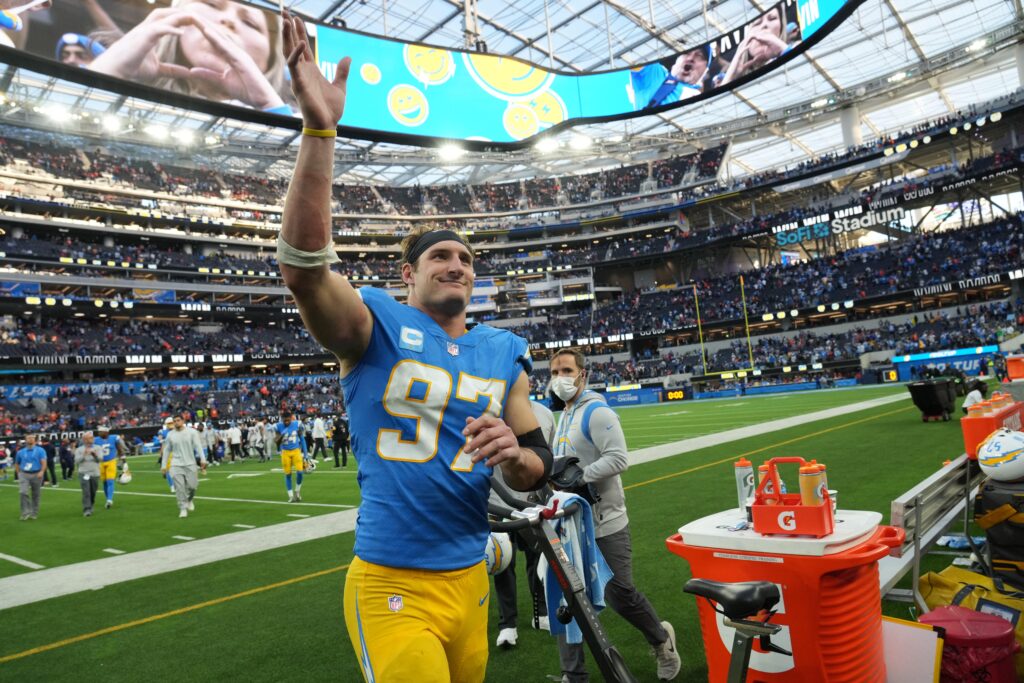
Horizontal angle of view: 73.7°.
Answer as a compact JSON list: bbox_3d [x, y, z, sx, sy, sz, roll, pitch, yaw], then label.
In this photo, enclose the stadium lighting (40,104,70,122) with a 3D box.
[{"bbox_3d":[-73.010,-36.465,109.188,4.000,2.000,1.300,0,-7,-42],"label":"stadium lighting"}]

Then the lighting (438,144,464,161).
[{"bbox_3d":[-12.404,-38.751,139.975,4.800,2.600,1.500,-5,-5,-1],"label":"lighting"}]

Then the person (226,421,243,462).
[{"bbox_3d":[-12.308,4.460,30.286,0.620,1.800,0.500,0,-7,-45],"label":"person"}]

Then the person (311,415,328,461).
[{"bbox_3d":[-7.246,3.640,25.716,0.720,1.760,0.550,-3,-5,-15],"label":"person"}]

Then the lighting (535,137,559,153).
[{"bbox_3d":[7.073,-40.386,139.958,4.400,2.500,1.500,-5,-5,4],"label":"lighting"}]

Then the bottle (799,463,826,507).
[{"bbox_3d":[1.134,0.586,2.560,0.084,0.263,0.084,-1,-6,-37],"label":"bottle"}]

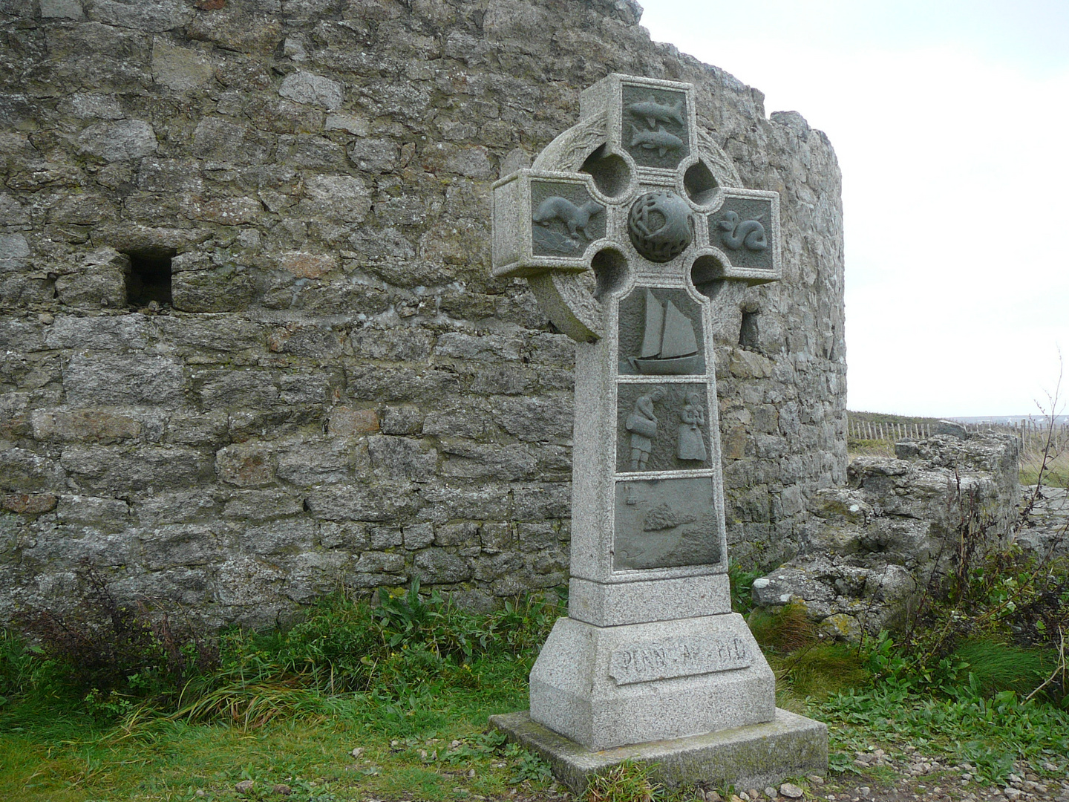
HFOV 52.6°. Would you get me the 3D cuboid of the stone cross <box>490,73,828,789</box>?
[{"bbox_3d":[0.505,0.096,4.909,1.351,3.057,0.907,0,-2,-26],"label":"stone cross"}]

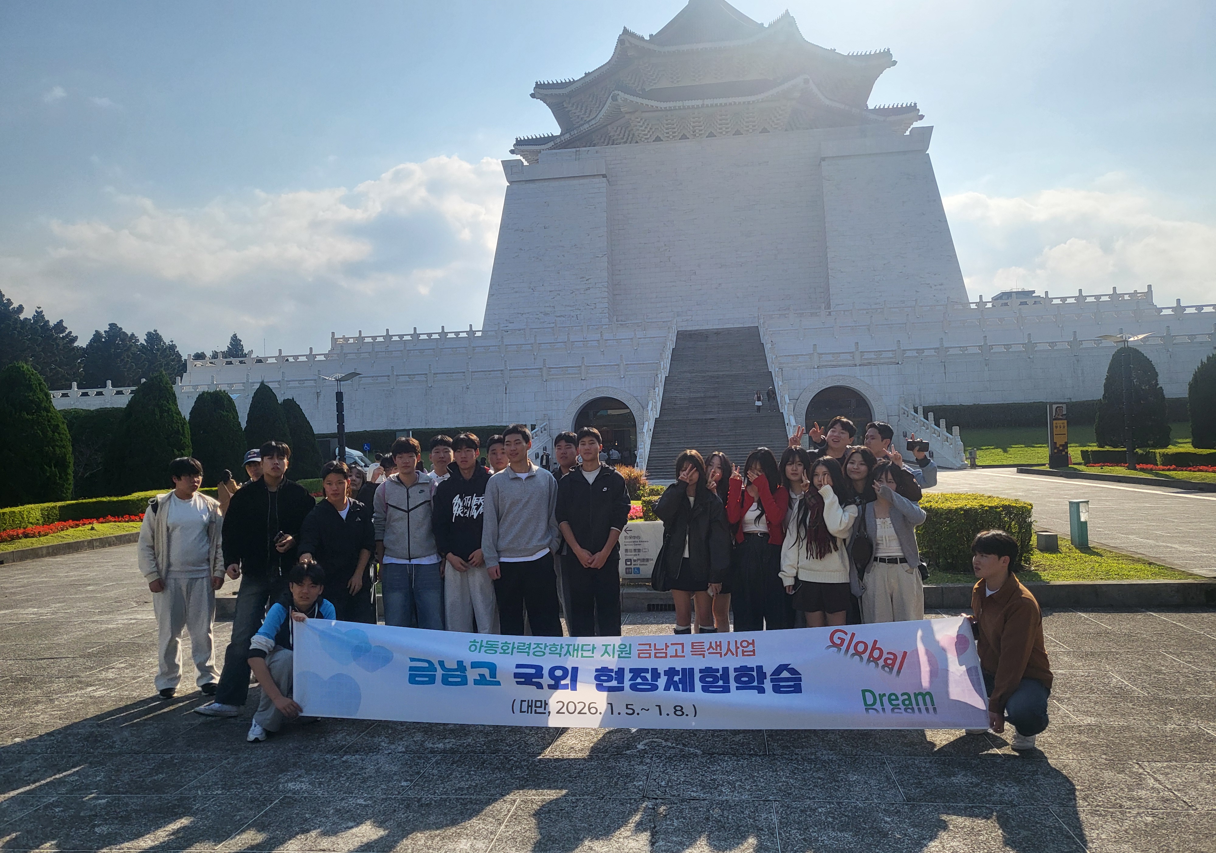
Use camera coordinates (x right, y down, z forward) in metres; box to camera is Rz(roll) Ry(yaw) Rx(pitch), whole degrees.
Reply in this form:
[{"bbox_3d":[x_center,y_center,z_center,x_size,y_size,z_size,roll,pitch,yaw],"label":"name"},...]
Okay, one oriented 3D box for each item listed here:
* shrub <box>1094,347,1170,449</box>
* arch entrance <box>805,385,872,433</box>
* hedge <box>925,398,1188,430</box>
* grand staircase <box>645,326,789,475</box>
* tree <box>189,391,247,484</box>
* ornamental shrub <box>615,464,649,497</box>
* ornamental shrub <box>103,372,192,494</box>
[{"bbox_3d":[25.550,-1.342,44.500,3.300,5.100,3.300,-2,-1,7],"label":"shrub"},{"bbox_3d":[16.903,-0.104,66.600,5.100,5.700,1.600,-2,-1,7],"label":"arch entrance"},{"bbox_3d":[31.373,-0.889,63.300,19.000,1.750,1.400,-2,-1,7],"label":"hedge"},{"bbox_3d":[8.248,-3.330,68.006,8.200,12.950,39.410,-2,-1,7],"label":"grand staircase"},{"bbox_3d":[-17.335,0.695,40.500,2.400,4.700,2.400,-2,-1,7],"label":"tree"},{"bbox_3d":[0.537,1.533,25.200,1.200,1.000,1.200,-2,-1,7],"label":"ornamental shrub"},{"bbox_3d":[-15.623,0.371,31.000,3.000,4.400,3.000,-2,-1,7],"label":"ornamental shrub"}]

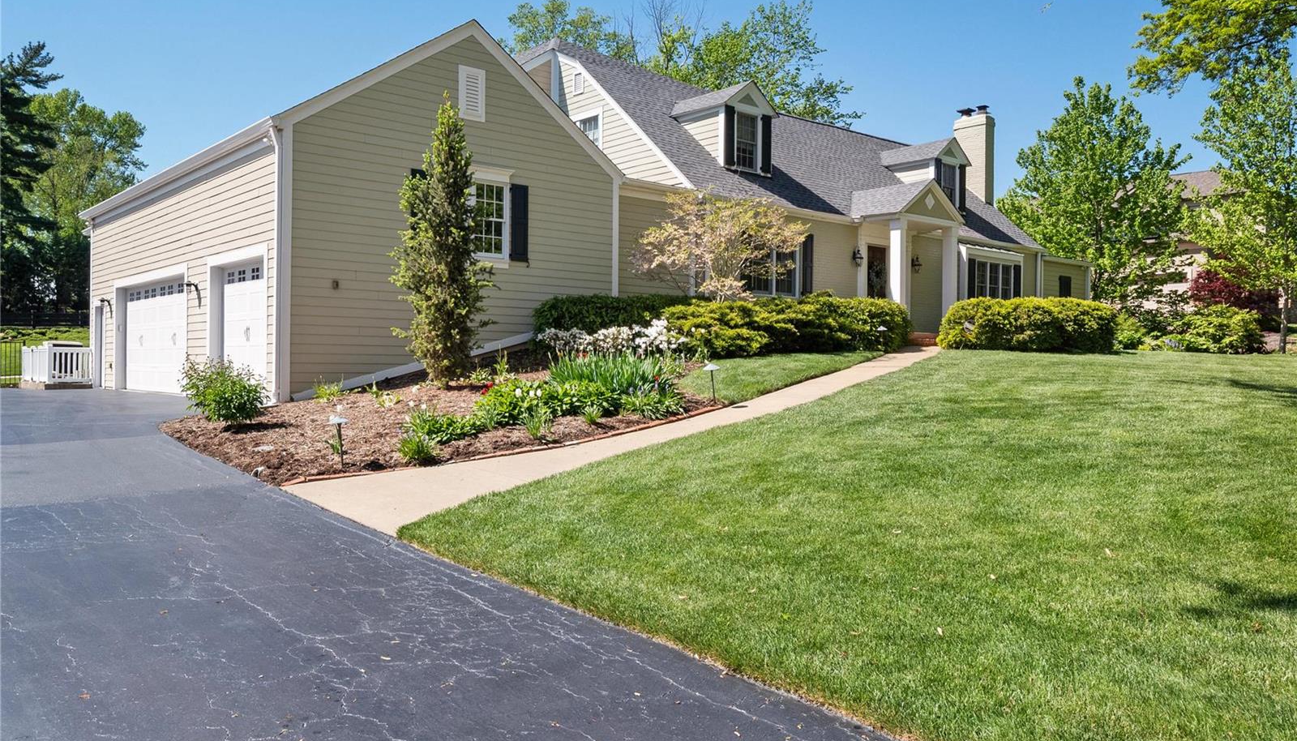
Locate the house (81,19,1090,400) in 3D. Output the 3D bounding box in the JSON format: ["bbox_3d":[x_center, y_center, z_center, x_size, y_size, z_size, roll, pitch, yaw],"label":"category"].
[{"bbox_3d":[0.600,-3.900,25.400,25.200,8.800,13.400,0,0,-40],"label":"house"}]

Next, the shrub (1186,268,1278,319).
[{"bbox_3d":[17.300,-2.050,27.700,2.700,1.950,2.500,1,0,0],"label":"shrub"}]

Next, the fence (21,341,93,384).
[{"bbox_3d":[-14.300,-0.140,22.500,1.100,0.950,2.300,0,0,-40],"label":"fence"}]

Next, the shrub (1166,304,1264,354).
[{"bbox_3d":[15.109,-1.095,25.000,2.400,1.350,2.000,0,1,-30],"label":"shrub"}]

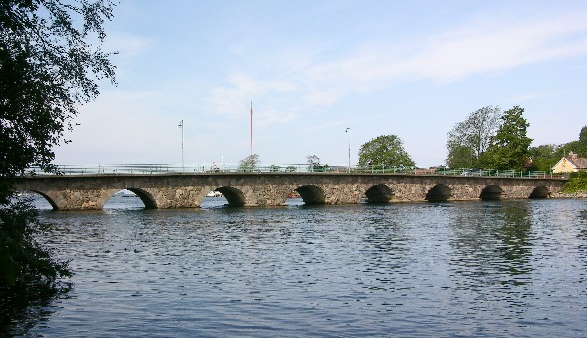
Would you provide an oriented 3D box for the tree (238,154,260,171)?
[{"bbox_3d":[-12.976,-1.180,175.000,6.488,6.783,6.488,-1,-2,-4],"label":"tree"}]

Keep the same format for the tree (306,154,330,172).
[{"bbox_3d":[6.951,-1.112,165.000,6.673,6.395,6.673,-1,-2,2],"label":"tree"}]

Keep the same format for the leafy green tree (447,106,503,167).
[{"bbox_3d":[38.738,-6.100,127.000,11.985,14.981,11.985,-2,-2,17],"label":"leafy green tree"}]

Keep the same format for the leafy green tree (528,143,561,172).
[{"bbox_3d":[59.218,-2.123,140.000,7.550,7.786,7.550,-2,-2,23],"label":"leafy green tree"}]

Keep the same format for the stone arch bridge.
[{"bbox_3d":[7.022,2.785,82.833,85.886,4.000,5.800,0,-3,-28],"label":"stone arch bridge"}]

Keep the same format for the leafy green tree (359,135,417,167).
[{"bbox_3d":[21.941,-3.185,140.000,13.212,9.437,13.212,-1,-2,9],"label":"leafy green tree"}]

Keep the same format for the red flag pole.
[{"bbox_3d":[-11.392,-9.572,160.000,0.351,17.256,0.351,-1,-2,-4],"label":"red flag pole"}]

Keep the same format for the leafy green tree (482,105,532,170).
[{"bbox_3d":[43.997,-5.757,122.000,10.280,14.597,10.280,-2,-2,20],"label":"leafy green tree"}]

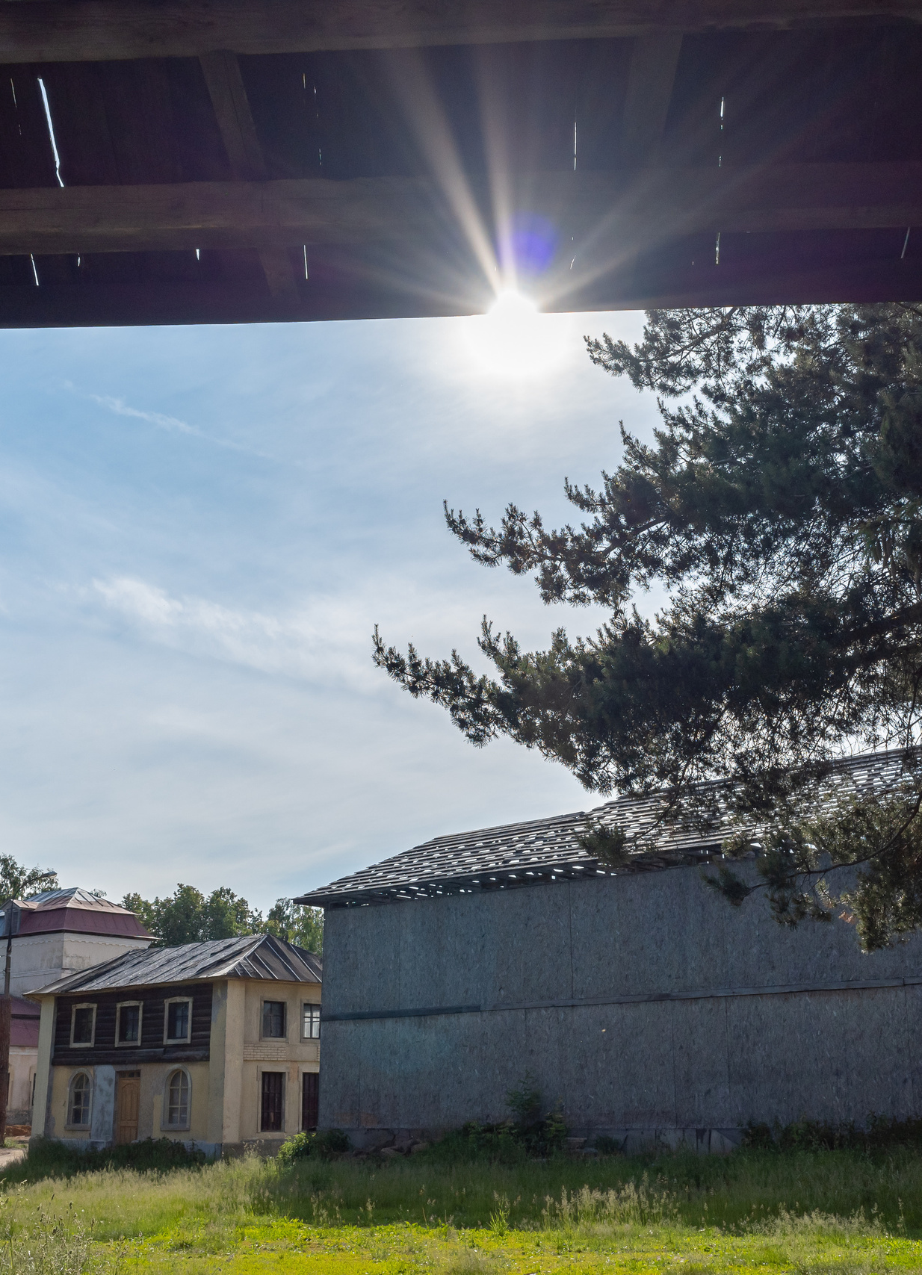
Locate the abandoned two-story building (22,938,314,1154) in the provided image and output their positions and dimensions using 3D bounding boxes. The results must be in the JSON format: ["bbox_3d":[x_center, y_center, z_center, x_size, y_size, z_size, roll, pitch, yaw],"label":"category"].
[{"bbox_3d":[-8.953,14.649,53.609,10.609,7.350,8.600,-14,-22,36],"label":"abandoned two-story building"}]

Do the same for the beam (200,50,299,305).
[{"bbox_3d":[-0.684,-1.557,4.936,0.110,0.120,1.580,-1,-18,2],"label":"beam"}]

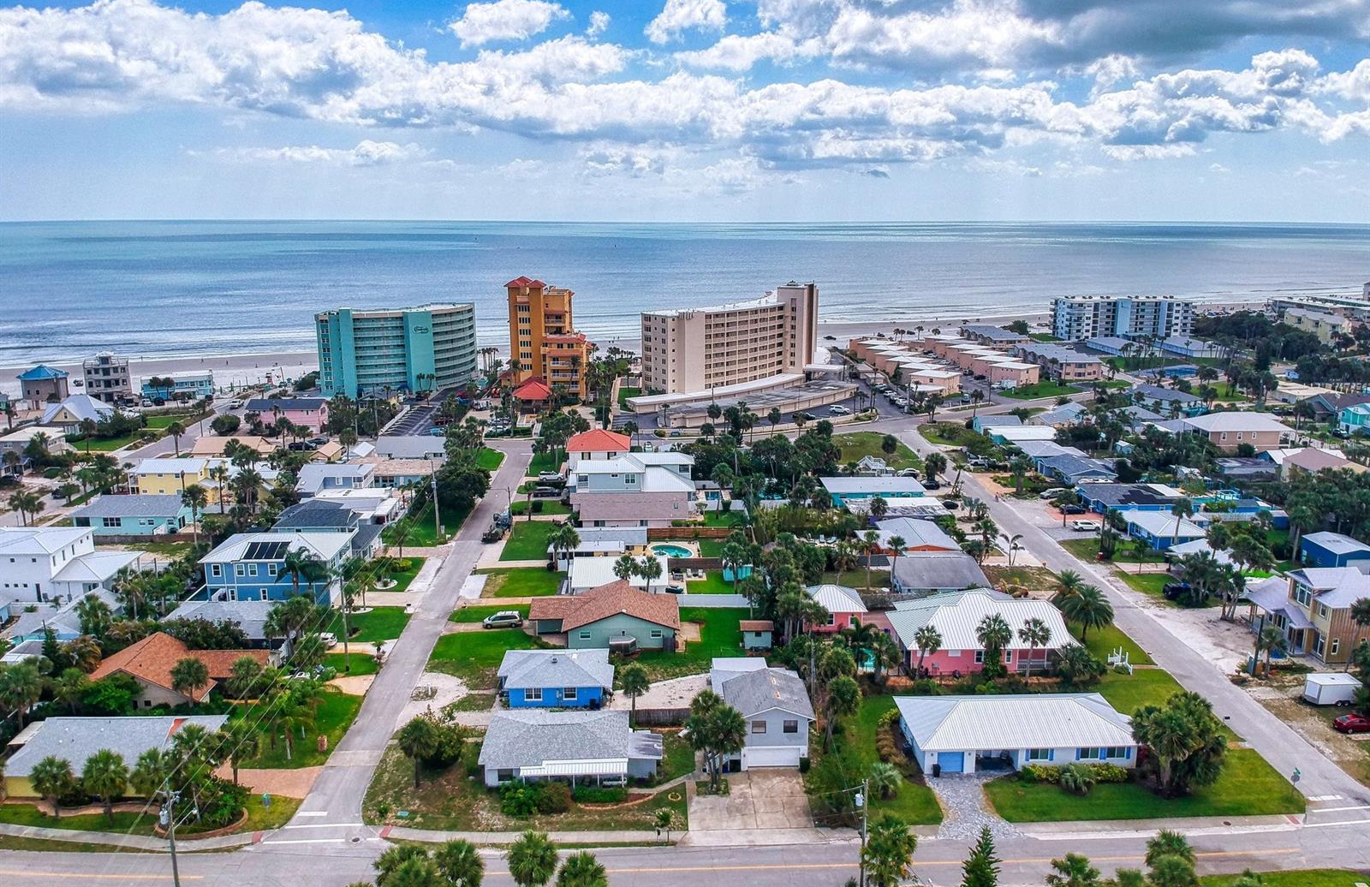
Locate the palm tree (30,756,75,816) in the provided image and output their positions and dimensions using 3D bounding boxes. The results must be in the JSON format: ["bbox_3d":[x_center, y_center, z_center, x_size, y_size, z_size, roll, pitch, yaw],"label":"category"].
[{"bbox_3d":[-53.818,29.592,84.575,3.920,5.560,3.920,0,13,0],"label":"palm tree"}]

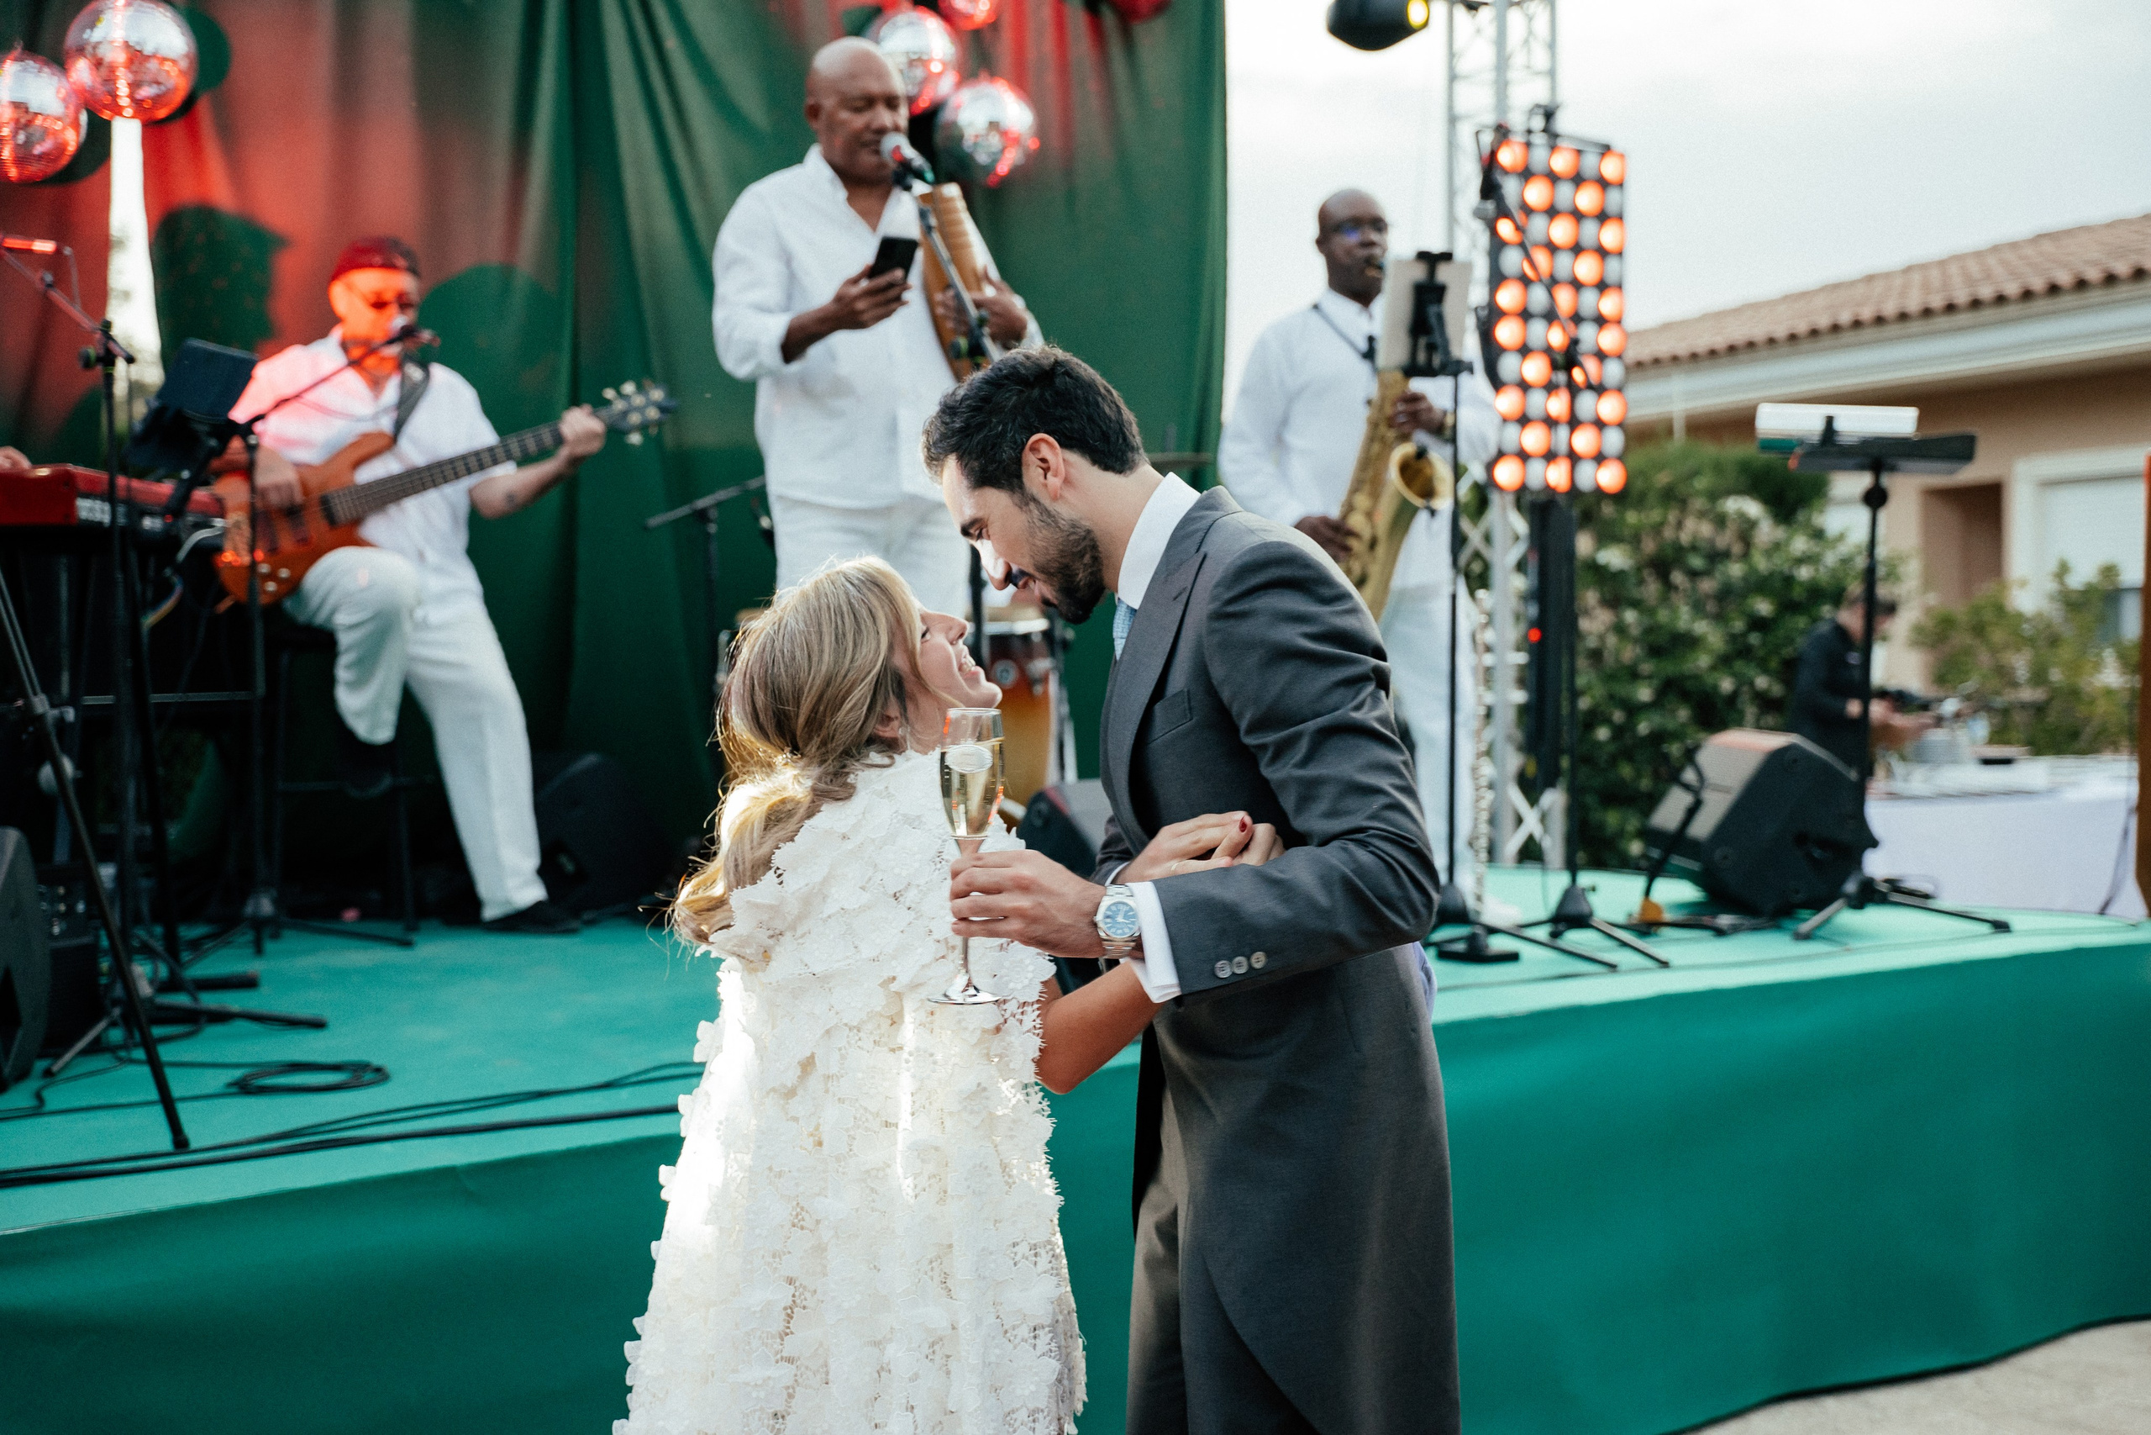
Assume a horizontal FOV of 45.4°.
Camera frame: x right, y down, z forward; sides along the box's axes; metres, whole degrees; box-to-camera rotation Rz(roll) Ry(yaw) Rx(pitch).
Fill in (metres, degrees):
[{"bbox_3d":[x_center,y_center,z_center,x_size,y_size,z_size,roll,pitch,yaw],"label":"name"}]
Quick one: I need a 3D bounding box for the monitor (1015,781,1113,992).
[{"bbox_3d":[0.160,0.341,4.971,0.550,0.430,0.410,-2,3,-33],"label":"monitor"}]

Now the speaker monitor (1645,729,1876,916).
[{"bbox_3d":[1.750,0.264,6.620,0.420,0.430,0.550,0,3,-2],"label":"speaker monitor"}]

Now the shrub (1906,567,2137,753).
[{"bbox_3d":[4.550,0.195,12.322,1.300,1.750,1.200,1,3,12],"label":"shrub"}]

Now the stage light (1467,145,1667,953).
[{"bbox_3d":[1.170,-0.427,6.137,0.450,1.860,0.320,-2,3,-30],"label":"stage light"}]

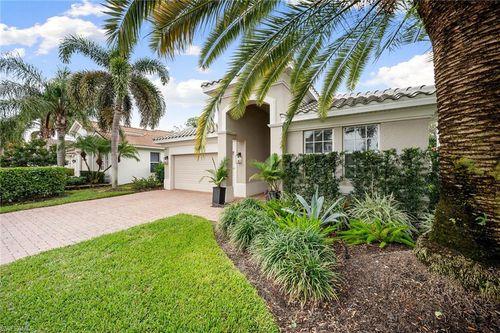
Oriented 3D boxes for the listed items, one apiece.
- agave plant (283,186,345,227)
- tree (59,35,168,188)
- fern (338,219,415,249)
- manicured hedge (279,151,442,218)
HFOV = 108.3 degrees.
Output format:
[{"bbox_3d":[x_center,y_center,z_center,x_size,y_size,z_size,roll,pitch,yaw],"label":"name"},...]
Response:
[{"bbox_3d":[1.540,0.900,4.200,1.400,0.880,1.350,0,0,29],"label":"agave plant"},{"bbox_3d":[-8.650,-3.500,12.050,5.800,9.900,5.800,0,0,29],"label":"tree"},{"bbox_3d":[2.400,1.160,3.430,1.200,0.420,1.150,0,0,29],"label":"fern"},{"bbox_3d":[2.870,0.480,5.270,3.950,1.800,0.650,0,0,29],"label":"manicured hedge"}]

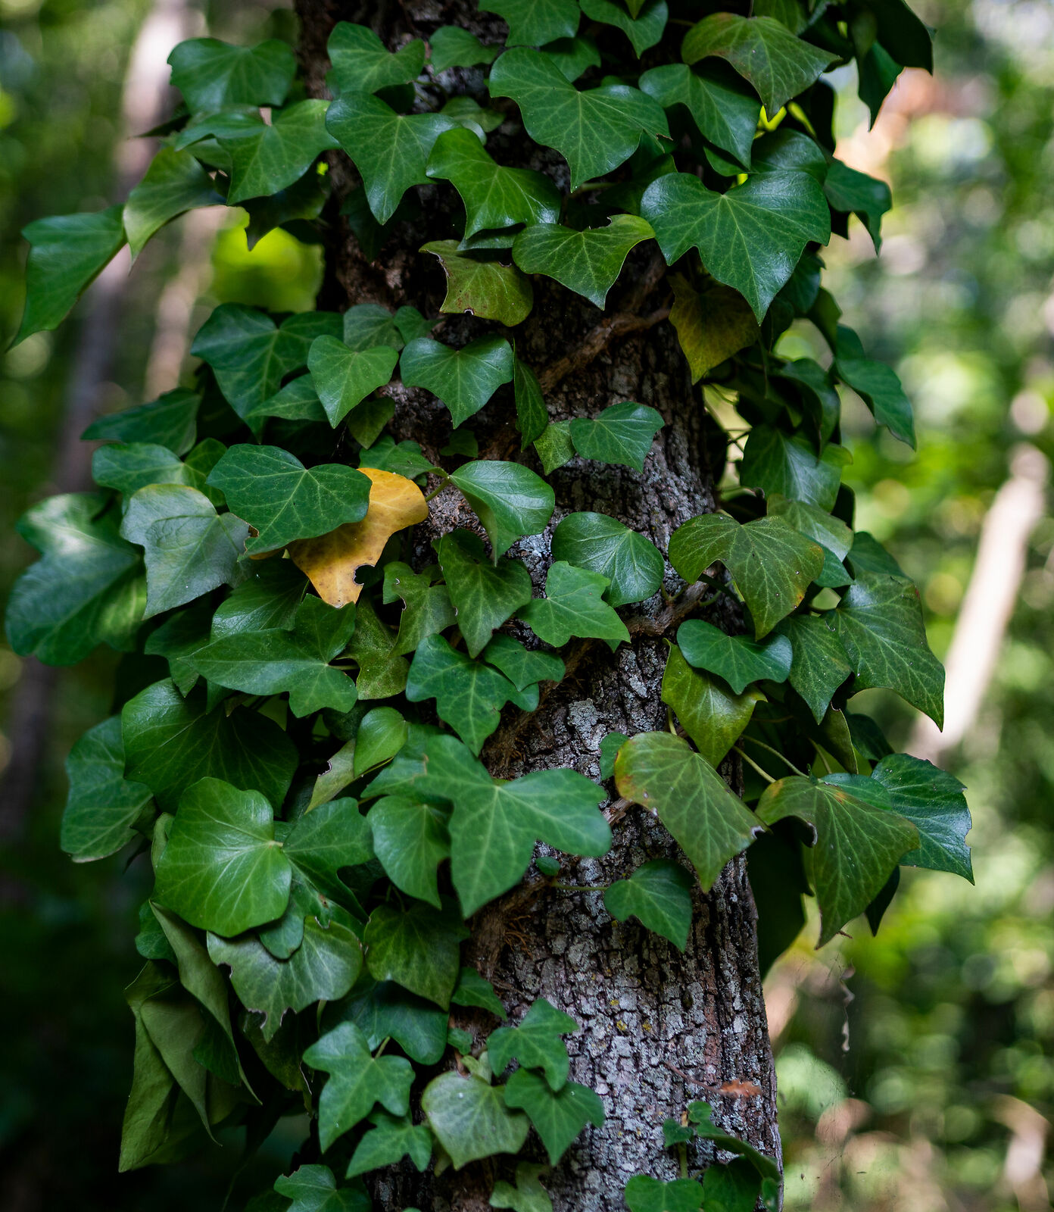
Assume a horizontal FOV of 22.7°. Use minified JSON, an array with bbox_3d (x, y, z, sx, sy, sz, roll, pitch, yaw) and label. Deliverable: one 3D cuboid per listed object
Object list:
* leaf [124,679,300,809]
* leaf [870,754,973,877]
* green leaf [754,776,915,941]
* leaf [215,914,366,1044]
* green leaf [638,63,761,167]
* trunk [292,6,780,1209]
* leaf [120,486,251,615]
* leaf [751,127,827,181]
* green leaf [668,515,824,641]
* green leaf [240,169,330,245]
[{"bbox_3d":[-0.149,0.066,1.240,0.083,0.067,0.025,6,-20,11],"label":"leaf"},{"bbox_3d":[0.161,0.088,1.100,0.052,0.055,0.022,-9,-15,-21],"label":"leaf"},{"bbox_3d":[0.138,0.111,1.160,0.068,0.070,0.024,-1,-22,-5],"label":"green leaf"},{"bbox_3d":[-0.108,0.167,1.180,0.065,0.056,0.016,0,-21,9],"label":"leaf"},{"bbox_3d":[0.076,-0.217,1.160,0.045,0.053,0.018,-16,-23,-22],"label":"green leaf"},{"bbox_3d":[0.006,0.001,1.410,0.212,0.660,0.212,-4,-1,0],"label":"trunk"},{"bbox_3d":[-0.159,-0.025,1.230,0.057,0.064,0.018,30,-1,21],"label":"leaf"},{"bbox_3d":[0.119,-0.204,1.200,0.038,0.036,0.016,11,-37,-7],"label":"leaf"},{"bbox_3d":[0.088,-0.013,1.060,0.063,0.052,0.022,0,-24,-3],"label":"green leaf"},{"bbox_3d":[-0.104,-0.175,1.130,0.040,0.043,0.022,0,-18,6],"label":"green leaf"}]

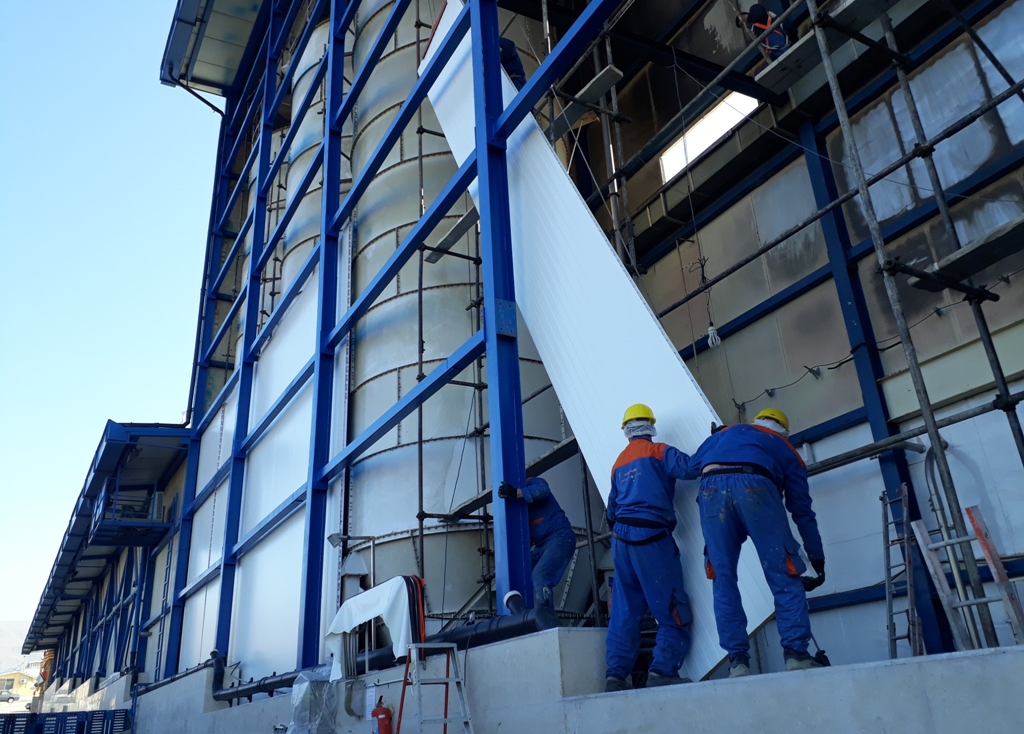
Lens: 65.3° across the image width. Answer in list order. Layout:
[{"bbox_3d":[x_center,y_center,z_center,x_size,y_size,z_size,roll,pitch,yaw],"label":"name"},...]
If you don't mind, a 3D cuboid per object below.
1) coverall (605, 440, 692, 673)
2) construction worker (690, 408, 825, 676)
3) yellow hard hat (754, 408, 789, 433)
[{"bbox_3d":[0.838,1.168,4.971,0.600,1.430,0.500,-17,-28,27],"label":"coverall"},{"bbox_3d":[1.388,0.900,4.407,0.700,1.310,0.650,-15,-27,24],"label":"construction worker"},{"bbox_3d":[1.579,0.337,4.877,0.220,0.155,0.275,15,-22,31],"label":"yellow hard hat"}]

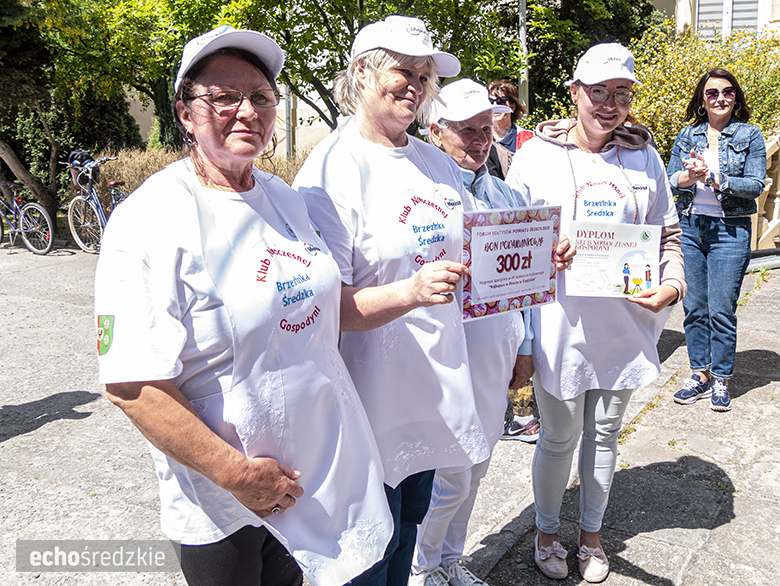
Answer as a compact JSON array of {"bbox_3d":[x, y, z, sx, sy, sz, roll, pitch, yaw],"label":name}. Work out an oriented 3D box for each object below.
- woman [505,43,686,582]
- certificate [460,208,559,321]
[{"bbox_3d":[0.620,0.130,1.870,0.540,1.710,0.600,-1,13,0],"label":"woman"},{"bbox_3d":[0.256,-0.065,1.300,0.300,0.213,0.010,-9,14,-37],"label":"certificate"}]

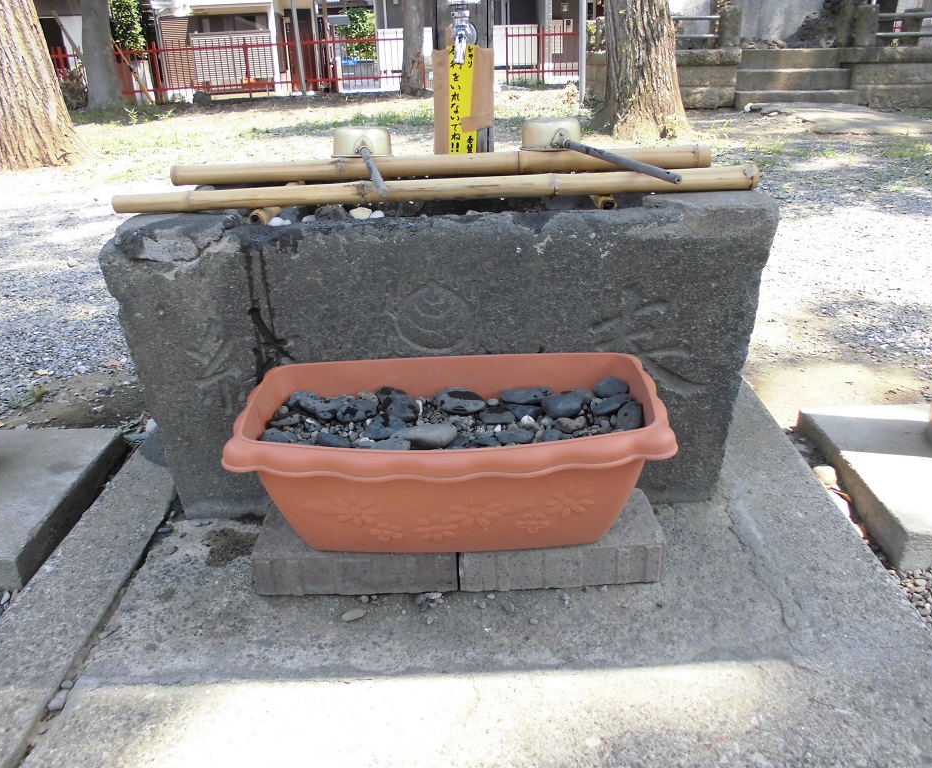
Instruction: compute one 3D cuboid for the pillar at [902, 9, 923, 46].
[{"bbox_3d":[5.682,-4.581,9.869,0.228,0.412,0.230,3,24,11],"label":"pillar"}]

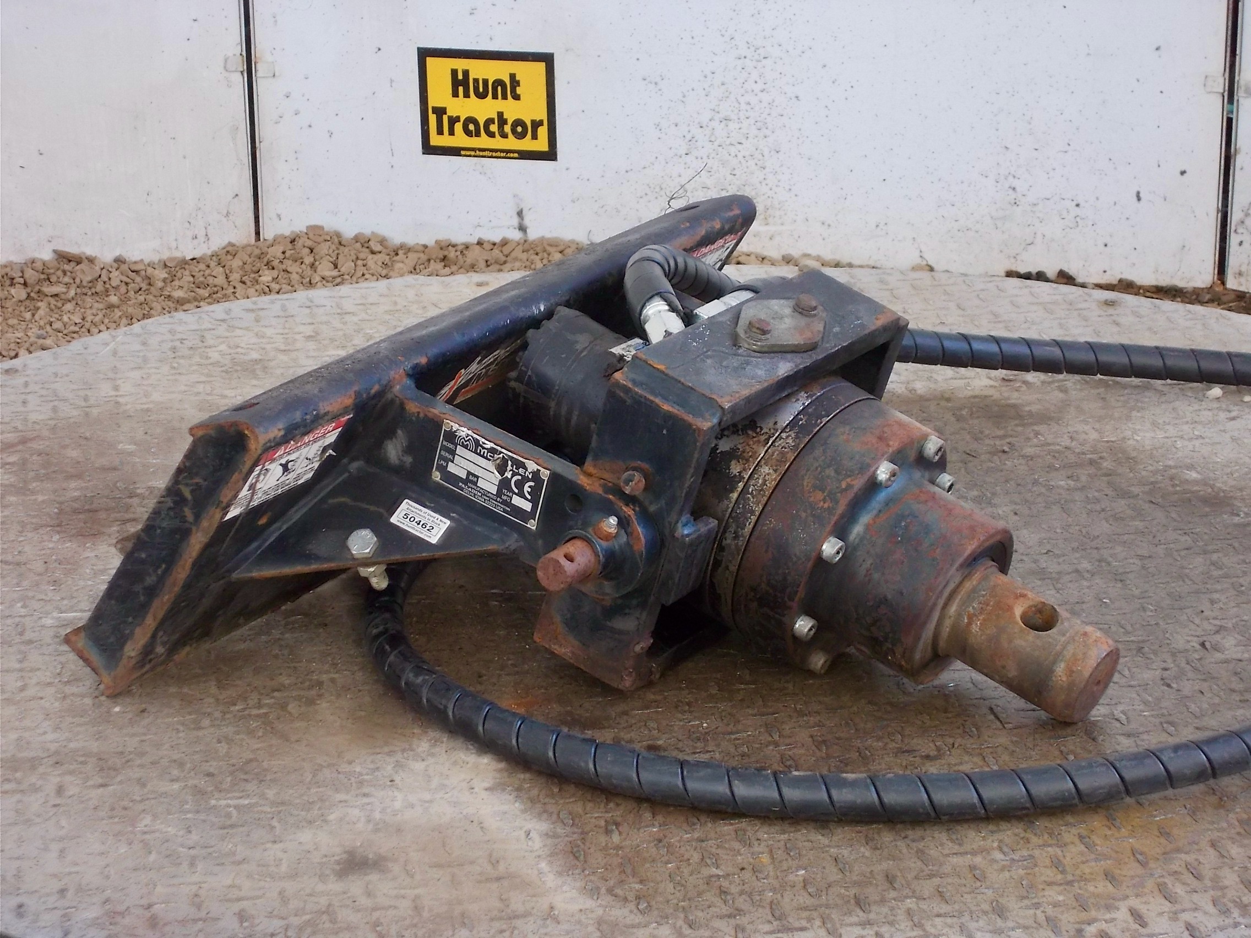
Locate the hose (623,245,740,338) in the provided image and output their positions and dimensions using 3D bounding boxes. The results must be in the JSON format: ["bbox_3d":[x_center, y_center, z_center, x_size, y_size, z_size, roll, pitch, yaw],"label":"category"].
[{"bbox_3d":[0.042,-0.136,2.622,0.055,0.087,0.191,5,20,15],"label":"hose"}]

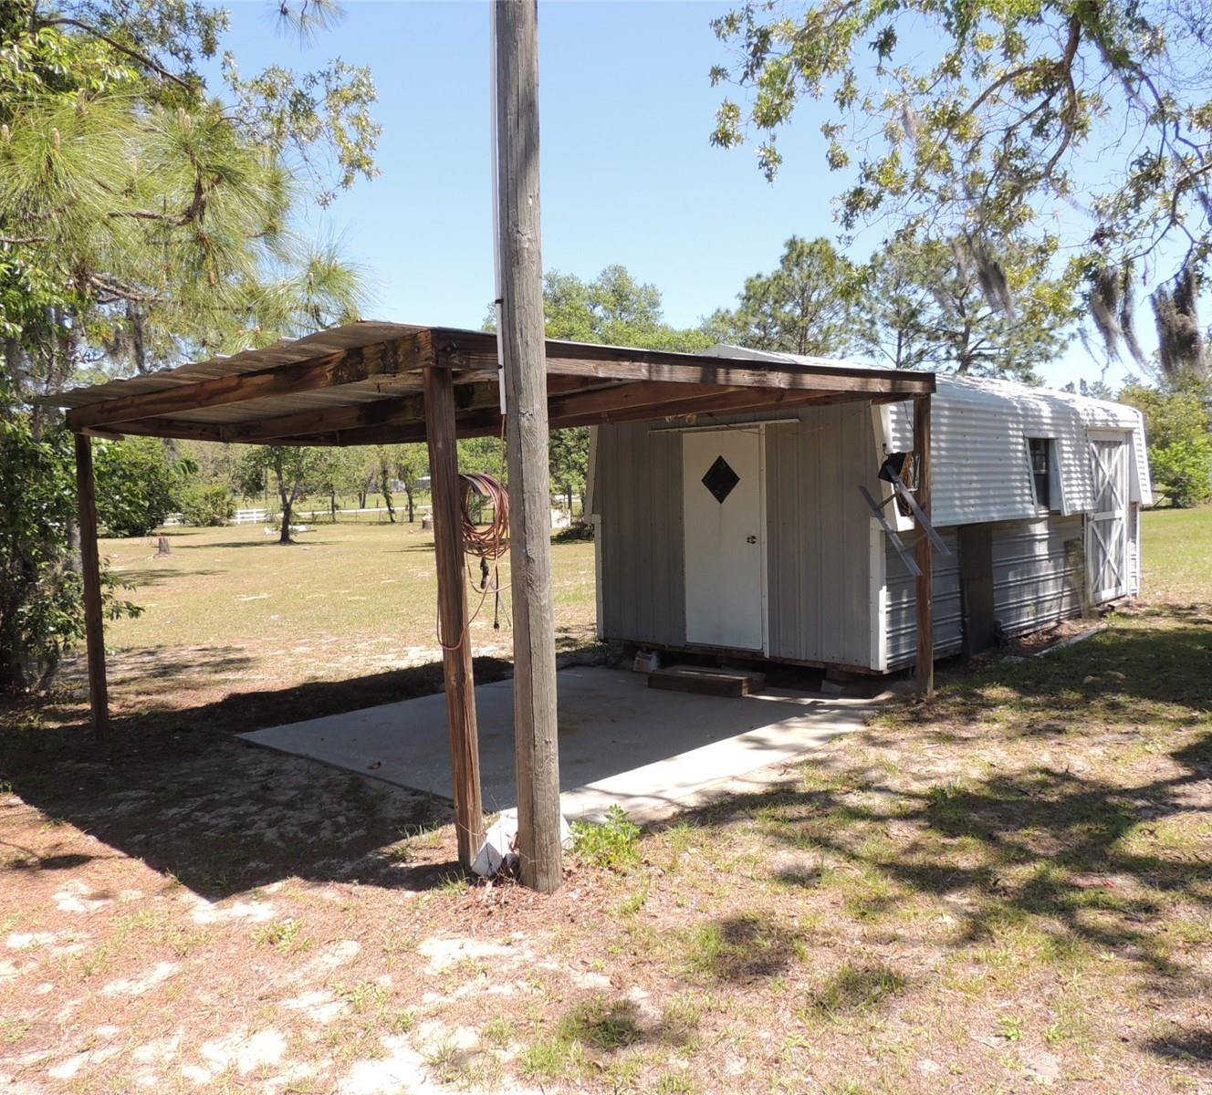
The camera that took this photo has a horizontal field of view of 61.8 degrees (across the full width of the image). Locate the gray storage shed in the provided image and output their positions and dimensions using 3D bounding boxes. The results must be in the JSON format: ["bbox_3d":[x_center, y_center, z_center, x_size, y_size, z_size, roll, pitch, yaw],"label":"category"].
[{"bbox_3d":[3.131,-0.557,10.950,3.328,2.750,6.271,3,5,44],"label":"gray storage shed"}]

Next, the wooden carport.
[{"bbox_3d":[-0.689,0.014,7.236,4.120,2.420,4.960,2,5,41],"label":"wooden carport"}]

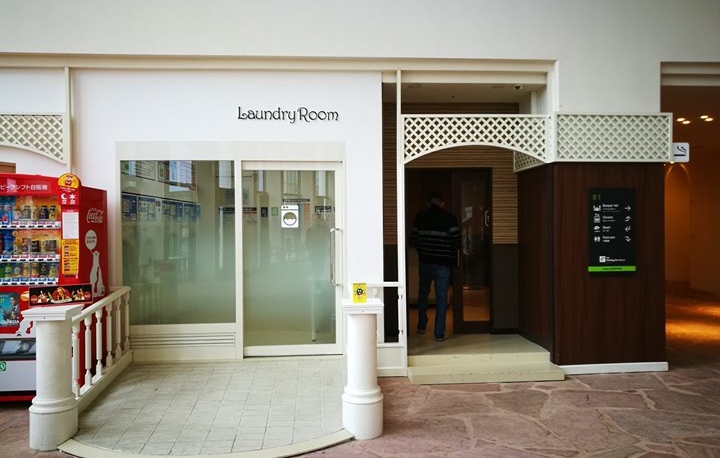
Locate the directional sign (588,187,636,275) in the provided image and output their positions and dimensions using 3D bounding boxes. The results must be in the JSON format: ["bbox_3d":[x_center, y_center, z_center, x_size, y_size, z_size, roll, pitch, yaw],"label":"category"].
[{"bbox_3d":[2.526,0.030,5.625,0.504,0.868,0.040,-1,1,-5],"label":"directional sign"}]

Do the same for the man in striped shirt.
[{"bbox_3d":[0.860,0.406,6.411,0.570,1.680,0.450,-1,1,-5],"label":"man in striped shirt"}]

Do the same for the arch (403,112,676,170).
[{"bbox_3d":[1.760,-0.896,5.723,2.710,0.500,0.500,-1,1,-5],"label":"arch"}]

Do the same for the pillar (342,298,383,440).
[{"bbox_3d":[0.011,1.001,4.069,0.285,0.945,0.285,-1,1,-5],"label":"pillar"}]

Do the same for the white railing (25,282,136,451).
[{"bbox_3d":[-2.203,1.017,4.546,0.300,0.950,1.508,-1,1,-5],"label":"white railing"}]

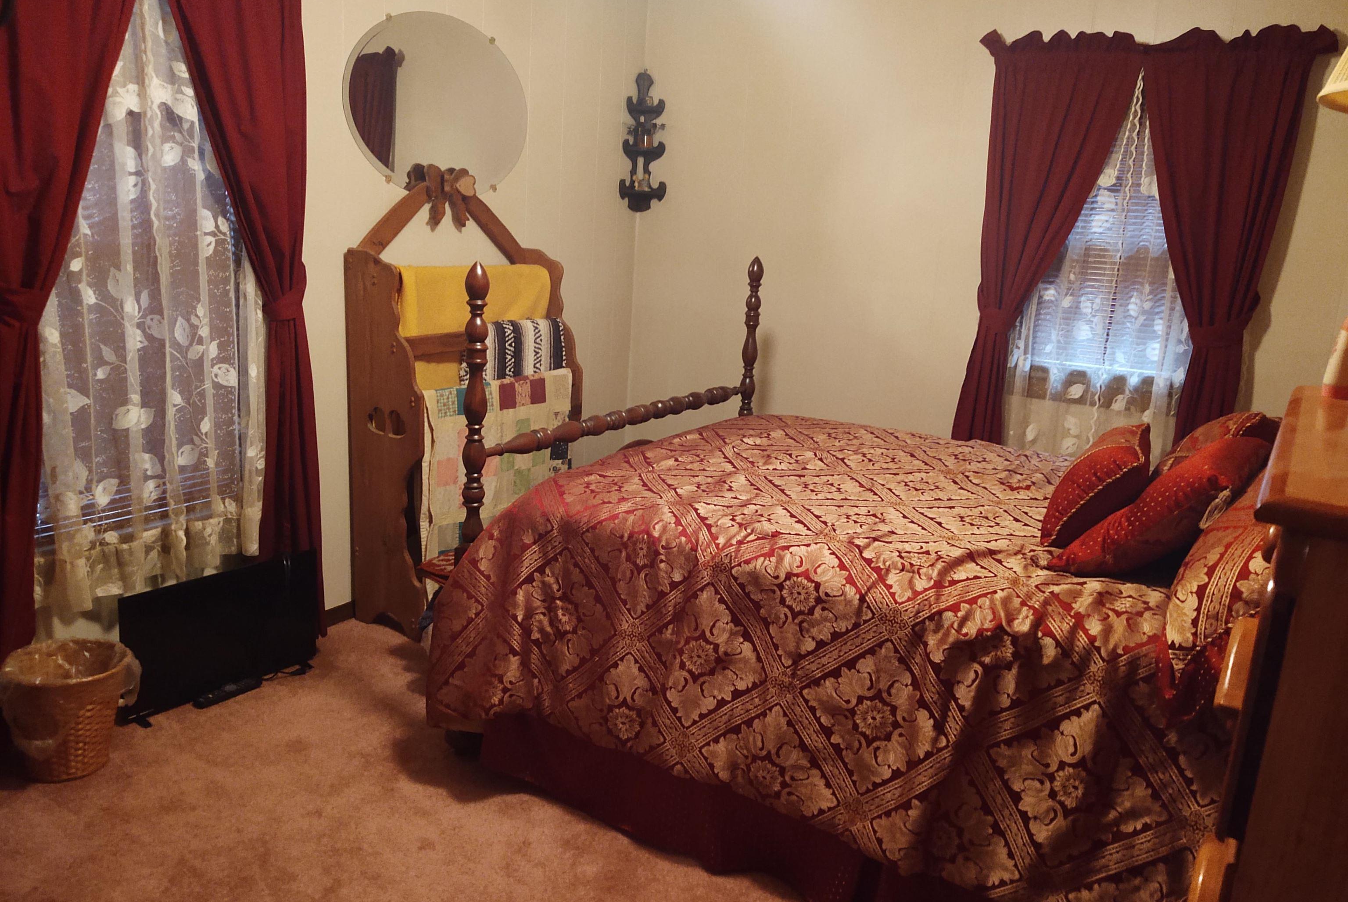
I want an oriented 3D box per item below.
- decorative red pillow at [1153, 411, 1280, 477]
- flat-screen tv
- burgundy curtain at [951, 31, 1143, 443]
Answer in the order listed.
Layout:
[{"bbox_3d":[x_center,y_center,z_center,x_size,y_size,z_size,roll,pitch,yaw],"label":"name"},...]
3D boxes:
[{"bbox_3d":[1.398,0.070,2.692,0.168,0.427,0.529,51,31,14],"label":"decorative red pillow"},{"bbox_3d":[-1.314,0.522,3.032,0.122,0.371,0.600,13,16,34],"label":"flat-screen tv"},{"bbox_3d":[1.267,-0.401,3.818,0.539,2.055,0.112,11,15,30],"label":"burgundy curtain"}]

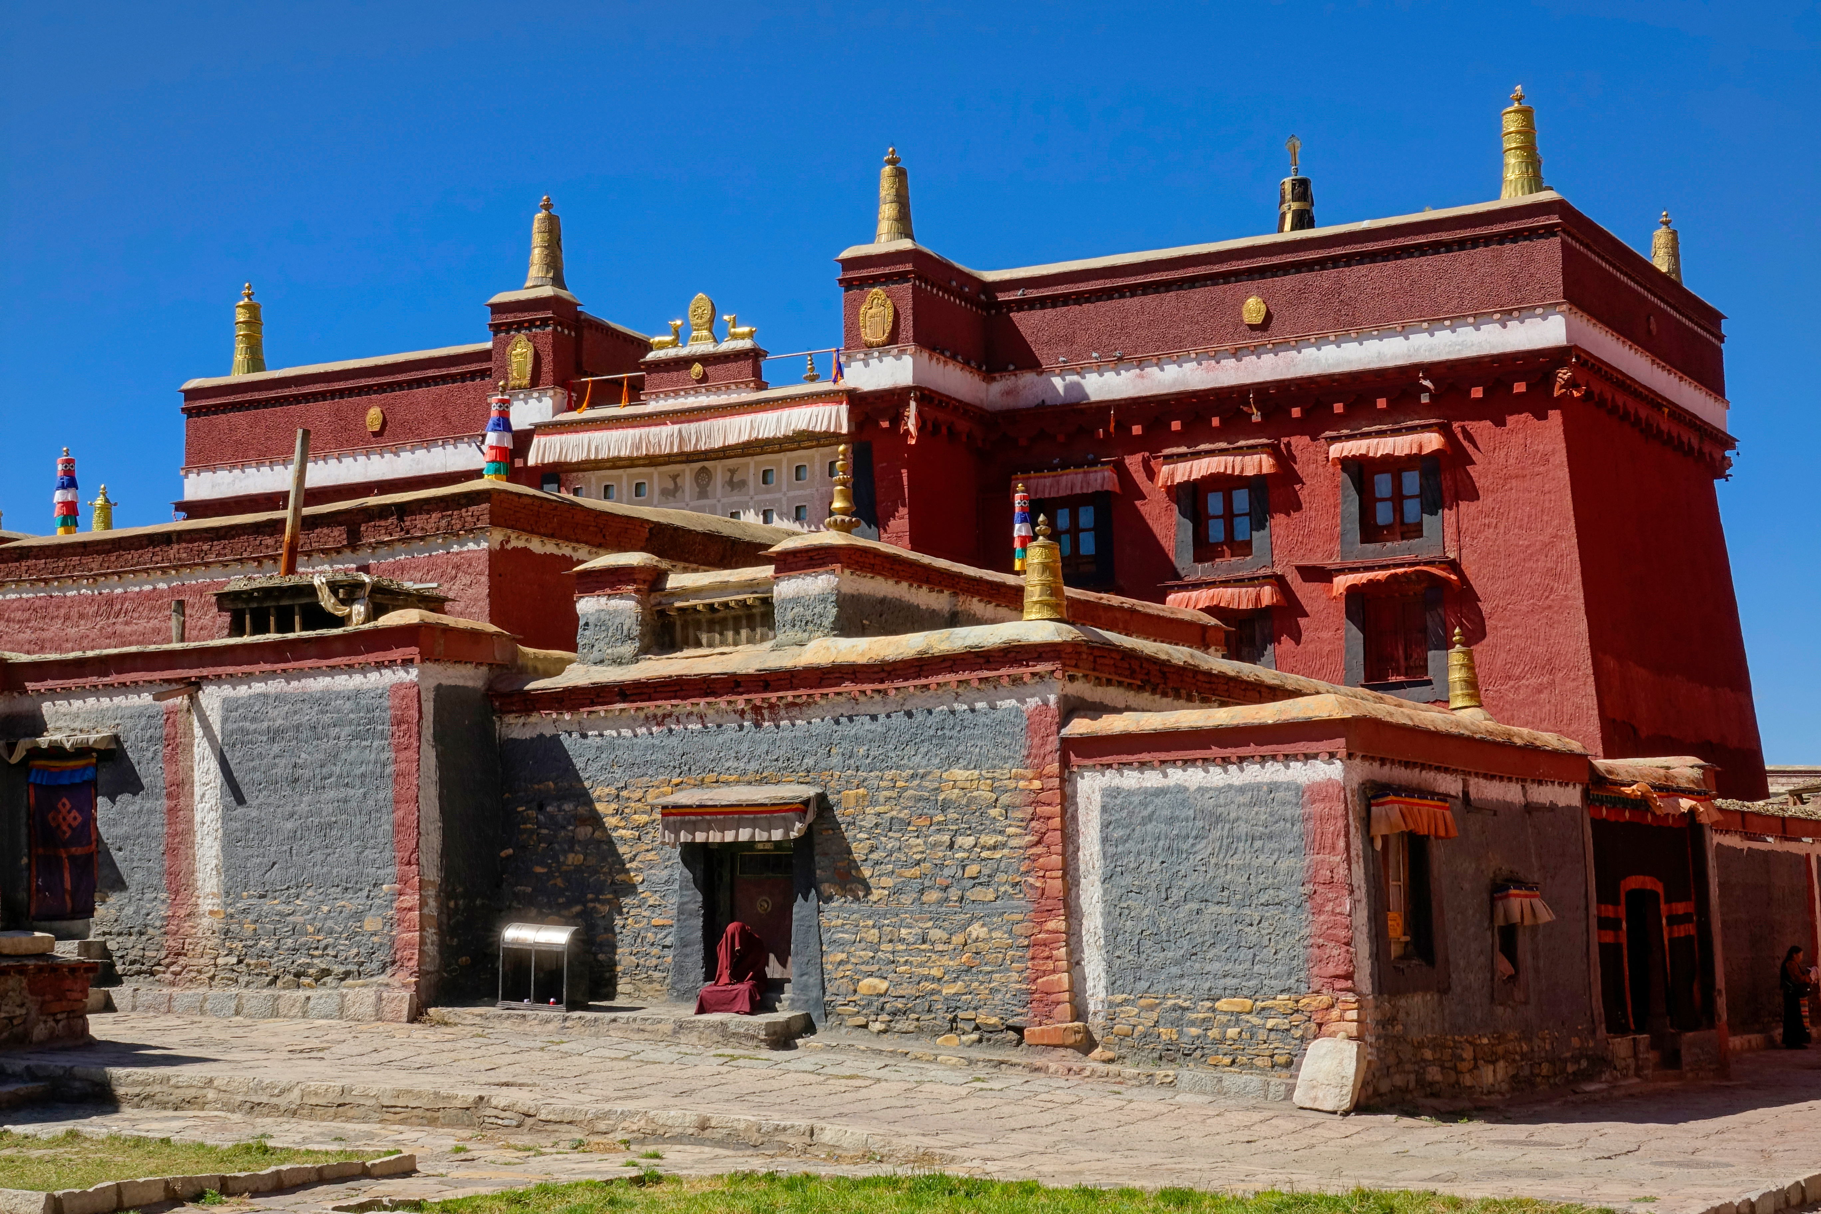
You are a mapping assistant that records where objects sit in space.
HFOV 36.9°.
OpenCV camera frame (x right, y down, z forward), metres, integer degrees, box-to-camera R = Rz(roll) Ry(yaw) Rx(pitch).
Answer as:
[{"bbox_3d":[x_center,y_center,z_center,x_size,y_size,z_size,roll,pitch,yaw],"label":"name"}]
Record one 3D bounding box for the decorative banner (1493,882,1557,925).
[{"bbox_3d":[7.039,3.419,31.318,0.360,0.480,0.980,-5,-8,34],"label":"decorative banner"}]

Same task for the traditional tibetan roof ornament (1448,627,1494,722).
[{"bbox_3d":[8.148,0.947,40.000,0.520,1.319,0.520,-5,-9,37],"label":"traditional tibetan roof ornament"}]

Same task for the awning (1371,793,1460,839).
[{"bbox_3d":[5.476,2.294,29.767,0.360,0.444,1.450,-5,-8,35],"label":"awning"}]

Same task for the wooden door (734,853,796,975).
[{"bbox_3d":[-1.726,3.762,33.300,1.020,1.552,0.120,-5,-9,37],"label":"wooden door"}]

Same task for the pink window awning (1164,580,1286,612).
[{"bbox_3d":[7.226,-0.262,62.911,2.700,0.620,0.500,-4,-8,31],"label":"pink window awning"}]

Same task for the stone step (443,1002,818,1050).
[{"bbox_3d":[-3.862,5.431,35.511,1.000,0.410,6.822,7,-10,-44],"label":"stone step"}]

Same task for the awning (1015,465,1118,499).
[{"bbox_3d":[3.438,-2.666,59.768,2.527,0.570,0.480,-4,-8,31],"label":"awning"}]

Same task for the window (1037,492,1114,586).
[{"bbox_3d":[3.888,-1.672,65.479,2.050,2.250,0.300,-4,-8,31],"label":"window"}]

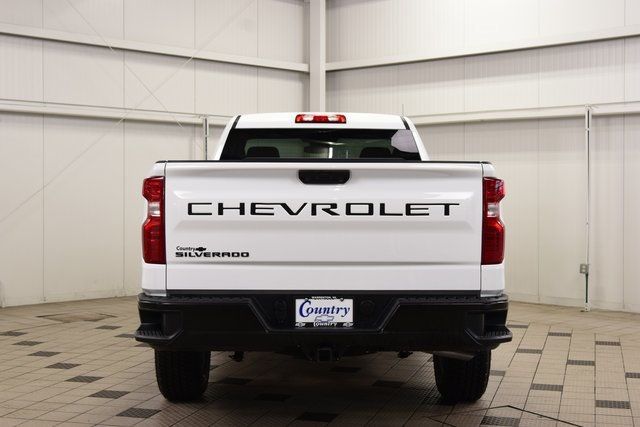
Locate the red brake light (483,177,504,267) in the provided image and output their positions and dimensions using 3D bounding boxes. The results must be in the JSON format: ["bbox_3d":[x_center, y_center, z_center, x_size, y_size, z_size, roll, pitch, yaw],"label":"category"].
[{"bbox_3d":[0.930,0.038,5.210,0.135,0.475,0.200,0,1,0],"label":"red brake light"}]

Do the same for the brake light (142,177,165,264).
[{"bbox_3d":[-0.892,0.038,5.210,0.135,0.475,0.200,0,1,0],"label":"brake light"}]

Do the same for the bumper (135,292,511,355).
[{"bbox_3d":[0.015,0.575,5.080,1.980,0.315,0.360,0,1,0],"label":"bumper"}]

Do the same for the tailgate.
[{"bbox_3d":[0.019,0.077,5.160,1.685,0.690,0.110,0,1,0],"label":"tailgate"}]

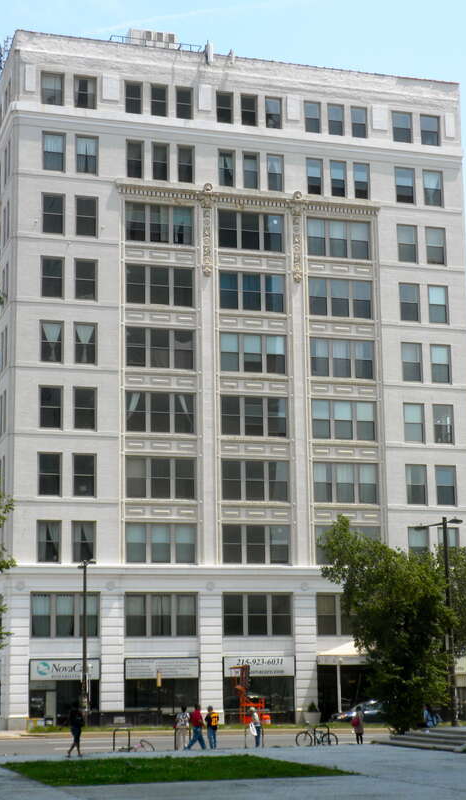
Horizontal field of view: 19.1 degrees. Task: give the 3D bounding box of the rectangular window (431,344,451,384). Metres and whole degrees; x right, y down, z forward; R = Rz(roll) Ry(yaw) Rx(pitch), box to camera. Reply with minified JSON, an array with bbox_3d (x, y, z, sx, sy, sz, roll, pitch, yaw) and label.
[{"bbox_3d":[13.018,-2.194,86.803,1.398,2.462,0.200,3,-12,-17],"label":"rectangular window"}]

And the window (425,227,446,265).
[{"bbox_3d":[13.646,-10.312,93.295,1.438,2.600,0.200,3,-11,-17],"label":"window"}]

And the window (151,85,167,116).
[{"bbox_3d":[-4.426,-17.998,83.225,1.020,1.978,0.220,3,-12,-17],"label":"window"}]

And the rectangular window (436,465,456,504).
[{"bbox_3d":[13.118,5.313,85.320,1.374,2.457,0.200,3,-12,-17],"label":"rectangular window"}]

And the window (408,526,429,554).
[{"bbox_3d":[11.782,9.344,88.027,1.450,2.480,0.250,3,-12,-17],"label":"window"}]

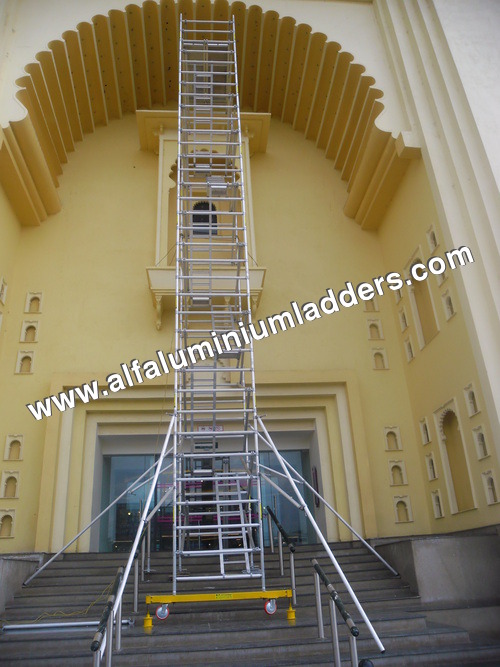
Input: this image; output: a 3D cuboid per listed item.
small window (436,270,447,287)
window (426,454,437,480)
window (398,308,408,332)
[{"bbox_3d":[4.589,-1.512,12.471,0.120,0.660,0.490,-1,-25,-5],"label":"small window"},{"bbox_3d":[4.250,3.120,12.160,0.100,0.610,0.430,-1,-24,-5],"label":"window"},{"bbox_3d":[4.070,-0.380,13.760,0.100,0.610,0.430,-1,-24,-5],"label":"window"}]

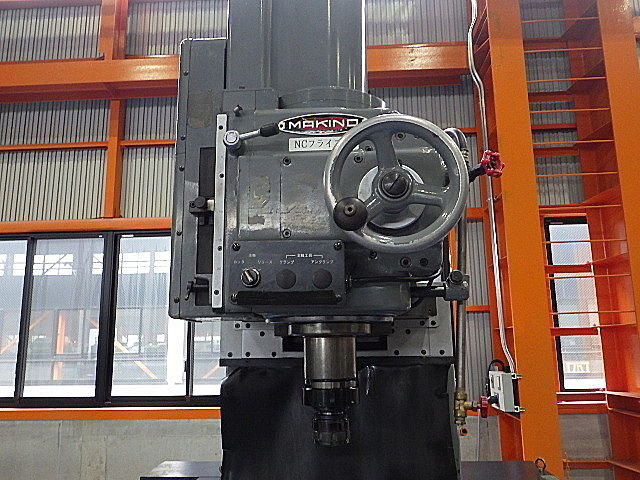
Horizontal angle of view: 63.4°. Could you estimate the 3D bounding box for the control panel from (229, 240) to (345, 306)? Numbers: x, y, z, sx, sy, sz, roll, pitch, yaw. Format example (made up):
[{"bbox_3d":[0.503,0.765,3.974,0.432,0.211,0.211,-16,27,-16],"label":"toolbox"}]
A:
[{"bbox_3d":[-0.052,0.053,0.835,0.185,0.106,0.040,-1,-11,1],"label":"control panel"}]

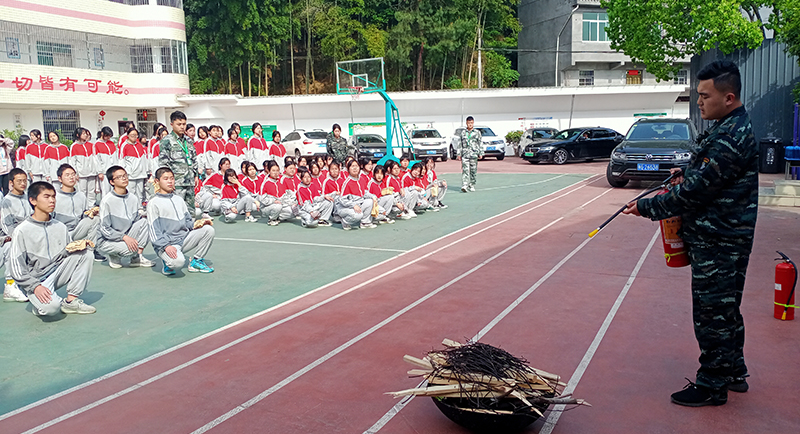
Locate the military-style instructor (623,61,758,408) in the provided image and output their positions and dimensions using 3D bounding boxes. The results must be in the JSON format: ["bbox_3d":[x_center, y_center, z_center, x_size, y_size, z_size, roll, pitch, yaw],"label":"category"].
[{"bbox_3d":[1.526,0.080,3.400,0.690,1.740,0.540,1,8,18],"label":"military-style instructor"}]

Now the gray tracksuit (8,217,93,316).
[{"bbox_3d":[-2.943,0.358,5.430,0.660,0.800,0.510,2,8,22],"label":"gray tracksuit"}]

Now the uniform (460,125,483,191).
[{"bbox_3d":[1.721,-1.446,15.850,0.580,1.450,0.380,0,8,10],"label":"uniform"}]

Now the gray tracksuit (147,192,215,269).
[{"bbox_3d":[-2.348,0.129,6.925,0.660,0.830,0.510,3,9,32],"label":"gray tracksuit"}]

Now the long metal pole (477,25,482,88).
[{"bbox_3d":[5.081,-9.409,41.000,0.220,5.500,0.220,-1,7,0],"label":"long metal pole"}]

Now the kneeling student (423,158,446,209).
[{"bbox_3d":[0.687,-0.650,12.350,0.540,0.930,0.440,5,10,41],"label":"kneeling student"}]

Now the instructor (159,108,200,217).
[{"bbox_3d":[-2.691,-0.430,7.987,0.340,1.750,0.520,6,10,42],"label":"instructor"}]

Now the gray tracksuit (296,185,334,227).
[{"bbox_3d":[-1.345,-0.226,10.250,0.460,0.670,0.620,-6,9,-35],"label":"gray tracksuit"}]

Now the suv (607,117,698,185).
[{"bbox_3d":[6.772,-1.718,16.600,1.880,1.680,4.600,3,8,30],"label":"suv"}]

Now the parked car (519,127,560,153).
[{"bbox_3d":[7.242,-3.770,33.000,1.780,1.520,4.300,-1,7,-1],"label":"parked car"}]

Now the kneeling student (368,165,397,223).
[{"bbox_3d":[-0.299,-0.381,10.535,0.450,0.900,0.620,-7,9,-38],"label":"kneeling student"}]

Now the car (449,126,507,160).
[{"bbox_3d":[4.034,-3.892,34.194,1.850,1.700,4.500,-3,8,-16],"label":"car"}]

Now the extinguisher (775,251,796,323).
[{"bbox_3d":[2.846,0.496,4.780,0.170,0.500,0.160,5,10,40],"label":"extinguisher"}]

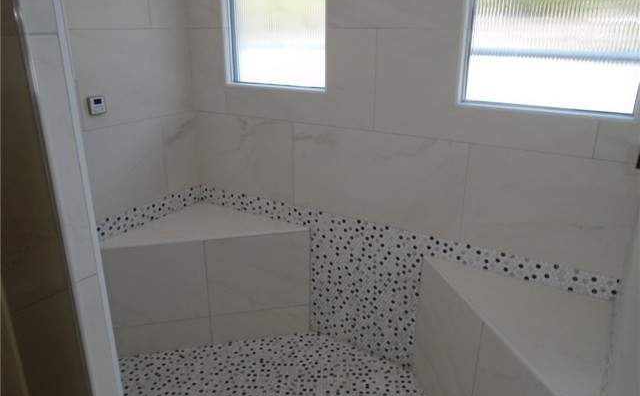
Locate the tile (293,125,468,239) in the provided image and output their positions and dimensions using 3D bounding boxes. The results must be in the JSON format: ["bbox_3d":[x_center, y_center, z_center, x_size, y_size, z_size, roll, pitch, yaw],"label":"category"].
[{"bbox_3d":[0.169,-0.064,1.570,0.610,0.305,0.012,12,22,30],"label":"tile"}]

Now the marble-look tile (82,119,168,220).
[{"bbox_3d":[-0.757,-0.071,1.581,0.012,0.305,0.609,12,22,30],"label":"marble-look tile"}]

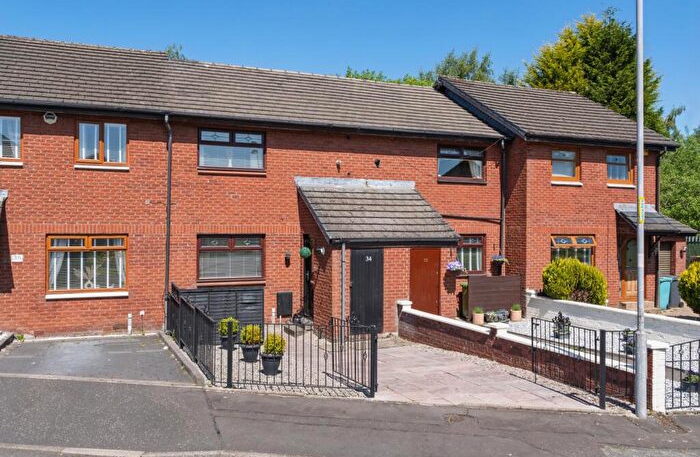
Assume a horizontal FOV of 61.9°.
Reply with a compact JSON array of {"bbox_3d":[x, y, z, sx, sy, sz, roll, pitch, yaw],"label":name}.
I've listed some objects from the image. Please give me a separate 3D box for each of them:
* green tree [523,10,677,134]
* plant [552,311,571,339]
[{"bbox_3d":[12.881,-4.315,30.052,7.800,13.700,7.500,0,-1,-23],"label":"green tree"},{"bbox_3d":[4.332,1.968,11.930,0.370,0.530,0.360,0,-1,-23],"label":"plant"}]

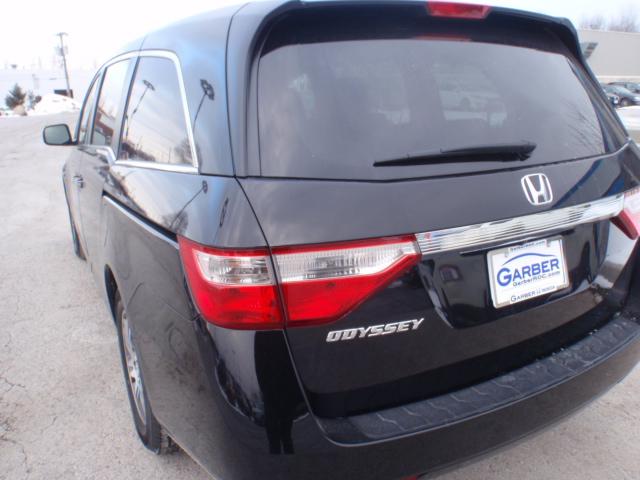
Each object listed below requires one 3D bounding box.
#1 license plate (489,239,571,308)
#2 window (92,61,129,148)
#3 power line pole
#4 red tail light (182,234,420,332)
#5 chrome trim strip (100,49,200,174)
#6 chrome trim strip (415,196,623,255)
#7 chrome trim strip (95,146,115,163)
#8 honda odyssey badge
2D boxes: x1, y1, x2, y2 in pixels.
[{"bbox_3d":[0.605,0.087,1.484,0.312,0.161,0.020,-10,2,-27],"label":"license plate"},{"bbox_3d":[-1.041,-0.657,2.543,0.050,0.420,0.940,9,9,-31],"label":"window"},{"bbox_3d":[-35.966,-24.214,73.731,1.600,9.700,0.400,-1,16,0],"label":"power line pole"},{"bbox_3d":[-0.053,0.082,1.288,0.510,0.205,0.340,-10,18,-27],"label":"red tail light"},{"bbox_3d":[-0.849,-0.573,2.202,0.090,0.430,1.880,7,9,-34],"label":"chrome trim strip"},{"bbox_3d":[0.602,-0.051,1.443,0.840,0.070,0.060,-10,13,-27],"label":"chrome trim strip"},{"bbox_3d":[-1.018,-0.421,2.444,0.040,0.075,0.720,-1,14,-31],"label":"chrome trim strip"},{"bbox_3d":[0.599,-0.140,1.425,0.108,0.090,0.015,-10,4,-27],"label":"honda odyssey badge"}]

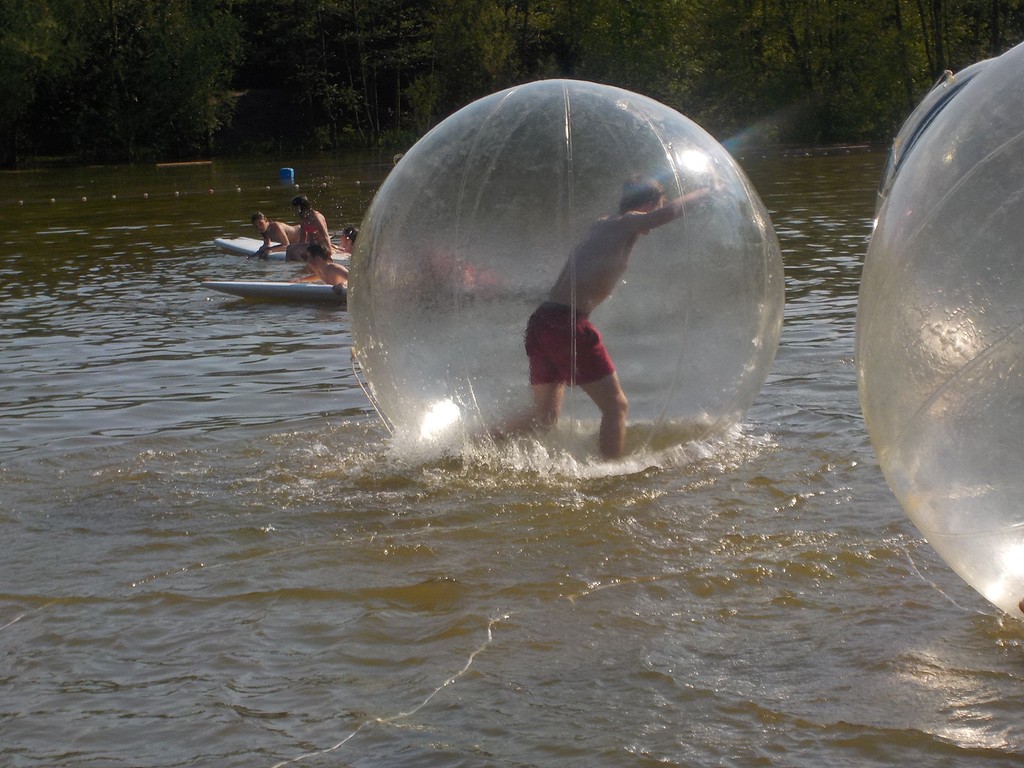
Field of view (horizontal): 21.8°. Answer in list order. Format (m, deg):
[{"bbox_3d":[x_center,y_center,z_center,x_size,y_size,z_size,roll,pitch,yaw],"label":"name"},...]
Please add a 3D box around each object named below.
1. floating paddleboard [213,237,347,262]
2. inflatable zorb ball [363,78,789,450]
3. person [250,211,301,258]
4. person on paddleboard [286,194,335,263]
[{"bbox_3d":[-2.329,-1.358,27.500,0.700,0.180,2.800,-3,7,-27],"label":"floating paddleboard"},{"bbox_3d":[0.252,-0.460,12.300,2.000,1.900,2.000,0,6,0],"label":"inflatable zorb ball"},{"bbox_3d":[-2.298,-1.524,27.500,0.850,0.530,0.500,-3,6,-24],"label":"person"},{"bbox_3d":[-2.036,-1.541,26.900,0.580,0.770,0.450,-2,6,-17],"label":"person on paddleboard"}]

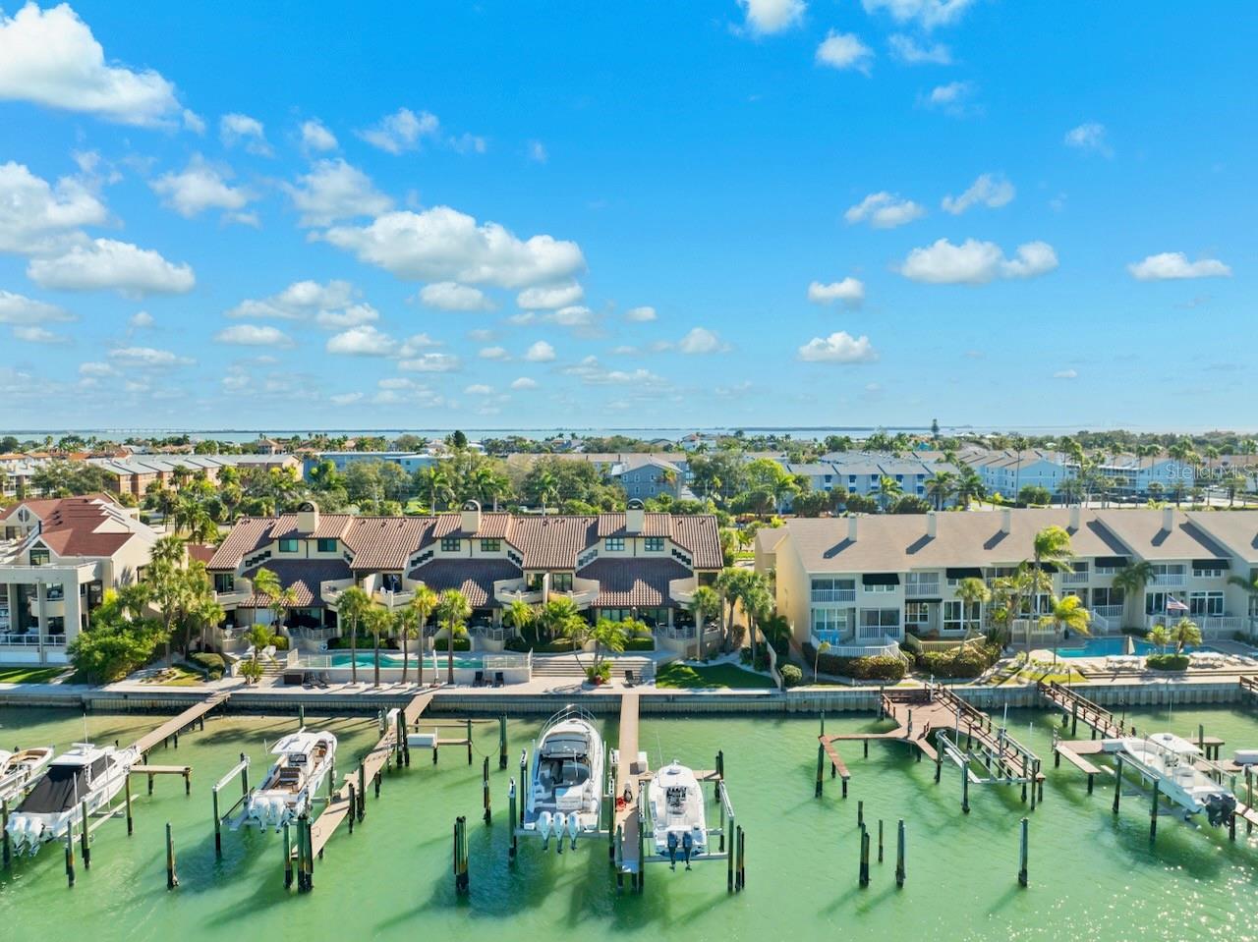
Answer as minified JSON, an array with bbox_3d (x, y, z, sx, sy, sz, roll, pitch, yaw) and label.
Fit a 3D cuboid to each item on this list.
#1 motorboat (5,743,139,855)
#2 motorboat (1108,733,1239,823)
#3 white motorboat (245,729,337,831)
[{"bbox_3d":[-28.650,16.282,45.900,3.000,3.800,9.100,0,3,1],"label":"motorboat"},{"bbox_3d":[29.700,16.168,47.700,2.600,3.400,7.900,0,3,0],"label":"motorboat"},{"bbox_3d":[-17.400,16.149,46.900,3.000,3.300,9.300,0,3,0],"label":"white motorboat"}]

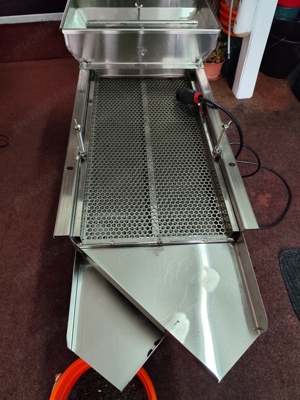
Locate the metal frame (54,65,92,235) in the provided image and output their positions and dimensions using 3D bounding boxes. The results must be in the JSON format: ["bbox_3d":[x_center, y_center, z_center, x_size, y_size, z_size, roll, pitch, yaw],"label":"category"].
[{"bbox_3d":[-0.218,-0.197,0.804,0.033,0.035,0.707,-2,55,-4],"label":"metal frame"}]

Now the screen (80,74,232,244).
[{"bbox_3d":[-0.003,-0.185,0.824,0.357,0.025,0.687,-2,57,-4],"label":"screen"}]

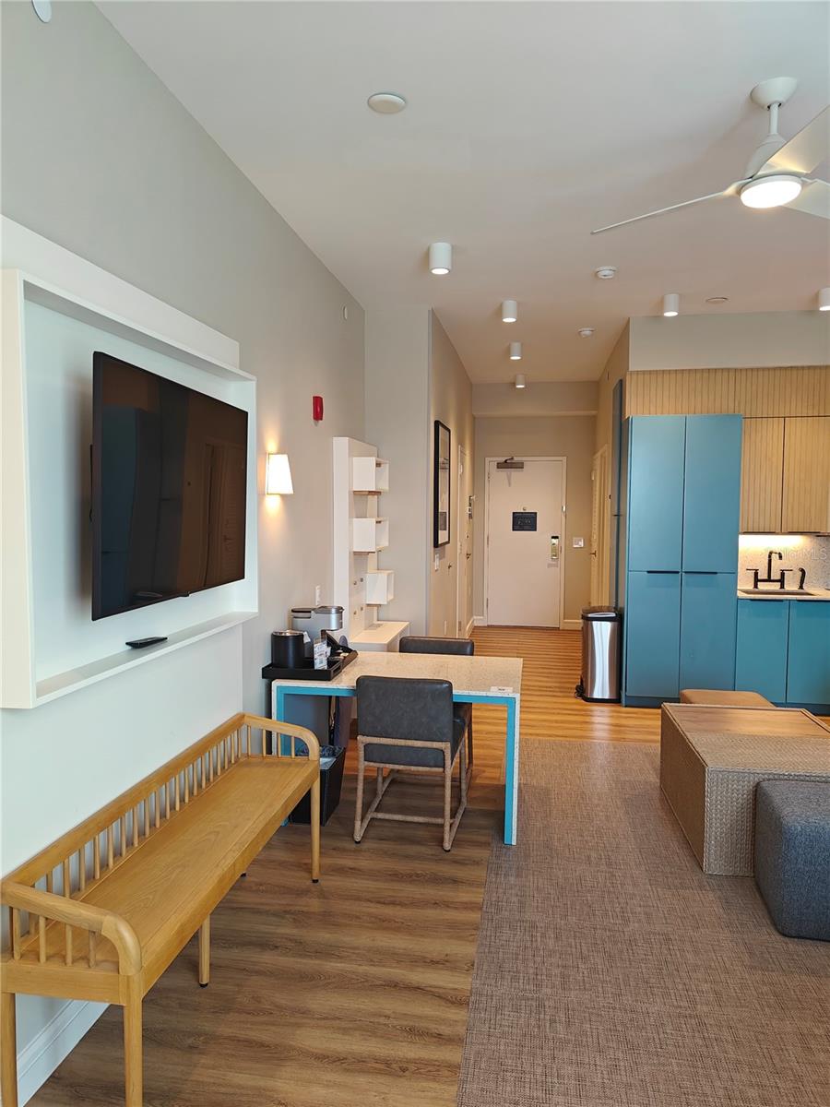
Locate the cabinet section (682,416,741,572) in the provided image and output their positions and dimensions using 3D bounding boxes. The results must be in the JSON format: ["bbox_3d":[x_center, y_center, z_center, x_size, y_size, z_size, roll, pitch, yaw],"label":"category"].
[{"bbox_3d":[2.285,-0.468,6.087,0.398,1.190,0.590,1,4,9],"label":"cabinet section"}]

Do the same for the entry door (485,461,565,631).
[{"bbox_3d":[1.430,-0.130,9.982,1.004,2.203,0.060,1,4,9],"label":"entry door"}]

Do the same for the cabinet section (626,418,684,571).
[{"bbox_3d":[1.891,-0.474,6.149,0.398,1.190,0.590,1,4,9],"label":"cabinet section"}]

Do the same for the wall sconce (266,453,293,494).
[{"bbox_3d":[-0.675,-0.406,3.957,0.110,0.212,0.180,1,4,9],"label":"wall sconce"}]

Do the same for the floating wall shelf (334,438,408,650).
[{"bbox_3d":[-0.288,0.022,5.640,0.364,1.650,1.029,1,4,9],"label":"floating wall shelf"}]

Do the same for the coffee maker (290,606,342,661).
[{"bbox_3d":[-0.554,0.440,4.368,0.288,0.291,0.125,1,4,9],"label":"coffee maker"}]

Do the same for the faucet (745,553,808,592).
[{"bbox_3d":[2.973,0.151,6.285,0.470,0.323,0.210,1,4,9],"label":"faucet"}]

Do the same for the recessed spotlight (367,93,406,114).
[{"bbox_3d":[-0.107,-1.698,2.905,0.143,0.020,0.143,0,4,0],"label":"recessed spotlight"}]

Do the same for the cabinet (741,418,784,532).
[{"bbox_3d":[2.759,-0.633,6.268,0.381,0.915,0.340,1,4,9],"label":"cabinet"}]

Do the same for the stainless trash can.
[{"bbox_3d":[1.543,0.848,6.425,0.360,0.720,0.340,1,4,9],"label":"stainless trash can"}]

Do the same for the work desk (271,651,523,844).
[{"bbox_3d":[-0.042,0.987,4.139,1.215,0.726,0.842,1,4,9],"label":"work desk"}]

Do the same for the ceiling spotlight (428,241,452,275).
[{"bbox_3d":[0.153,-1.740,4.540,0.130,0.148,0.130,1,4,9],"label":"ceiling spotlight"}]

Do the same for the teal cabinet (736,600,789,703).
[{"bbox_3d":[2.728,0.758,6.216,0.382,0.820,0.600,1,4,9],"label":"teal cabinet"}]

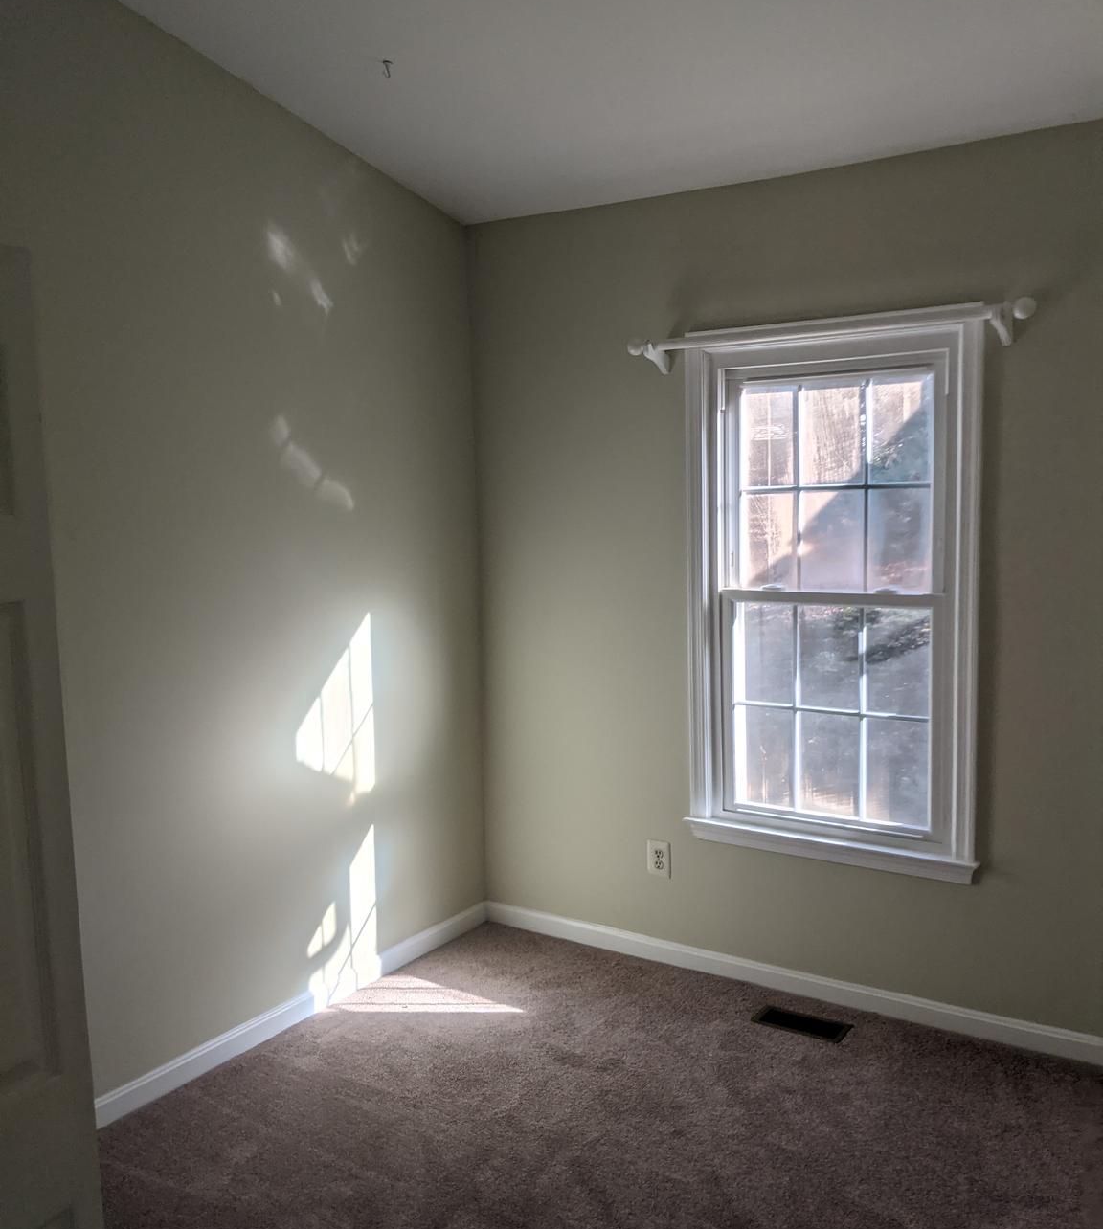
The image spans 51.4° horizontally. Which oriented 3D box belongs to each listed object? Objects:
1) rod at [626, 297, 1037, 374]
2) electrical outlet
[{"bbox_3d":[0.771,-0.803,3.362,1.228,0.112,0.138,3,7,33],"label":"rod"},{"bbox_3d":[0.365,0.833,3.907,0.083,0.121,0.008,3,7,33],"label":"electrical outlet"}]

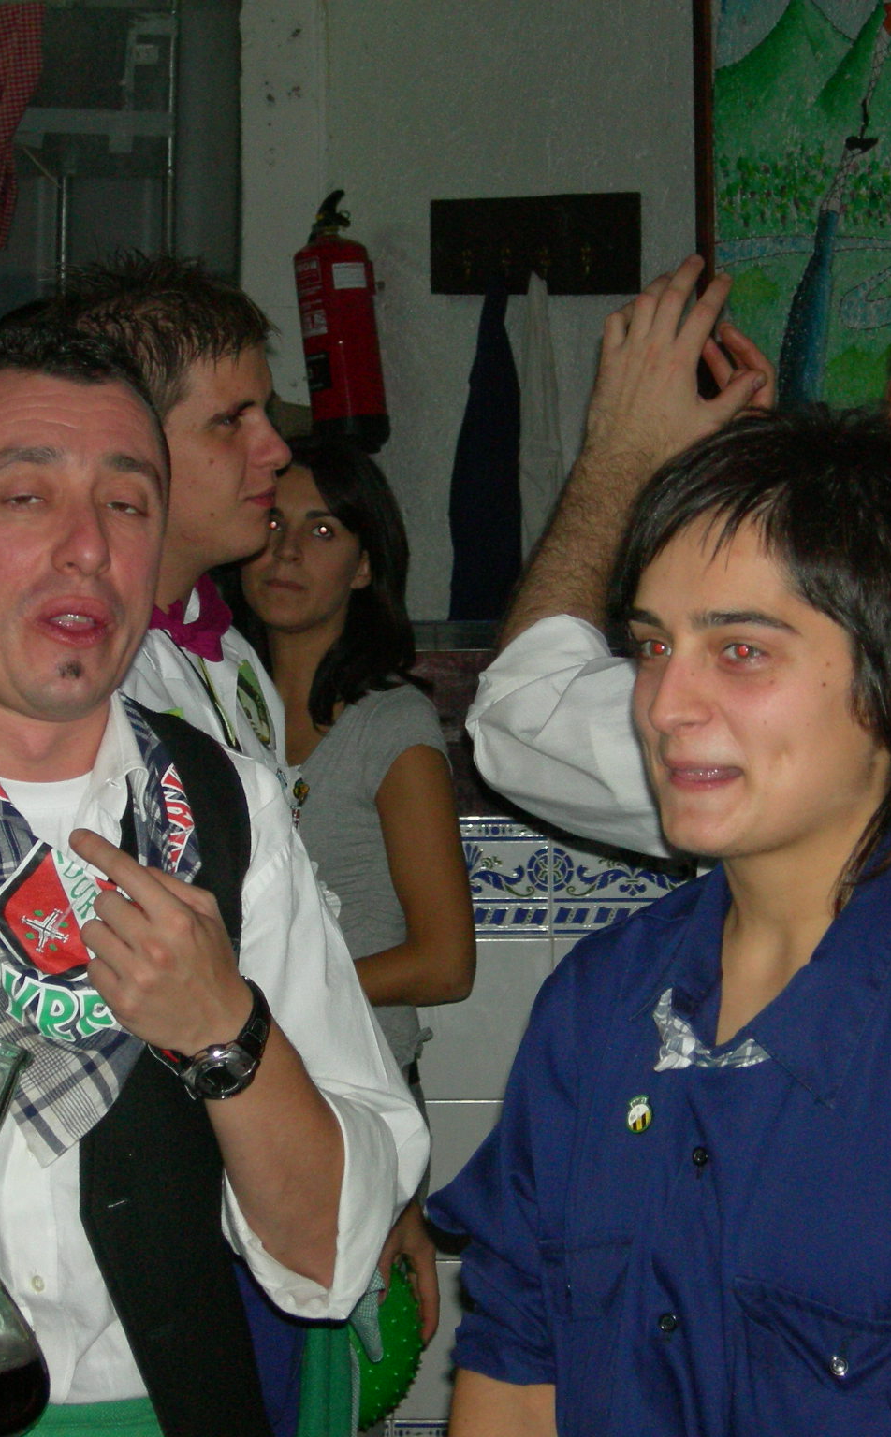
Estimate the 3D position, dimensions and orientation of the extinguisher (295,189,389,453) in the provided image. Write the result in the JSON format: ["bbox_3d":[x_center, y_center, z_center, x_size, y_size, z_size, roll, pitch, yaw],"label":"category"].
[{"bbox_3d":[-0.196,-0.771,9.204,0.172,0.515,0.165,-6,8,1],"label":"extinguisher"}]

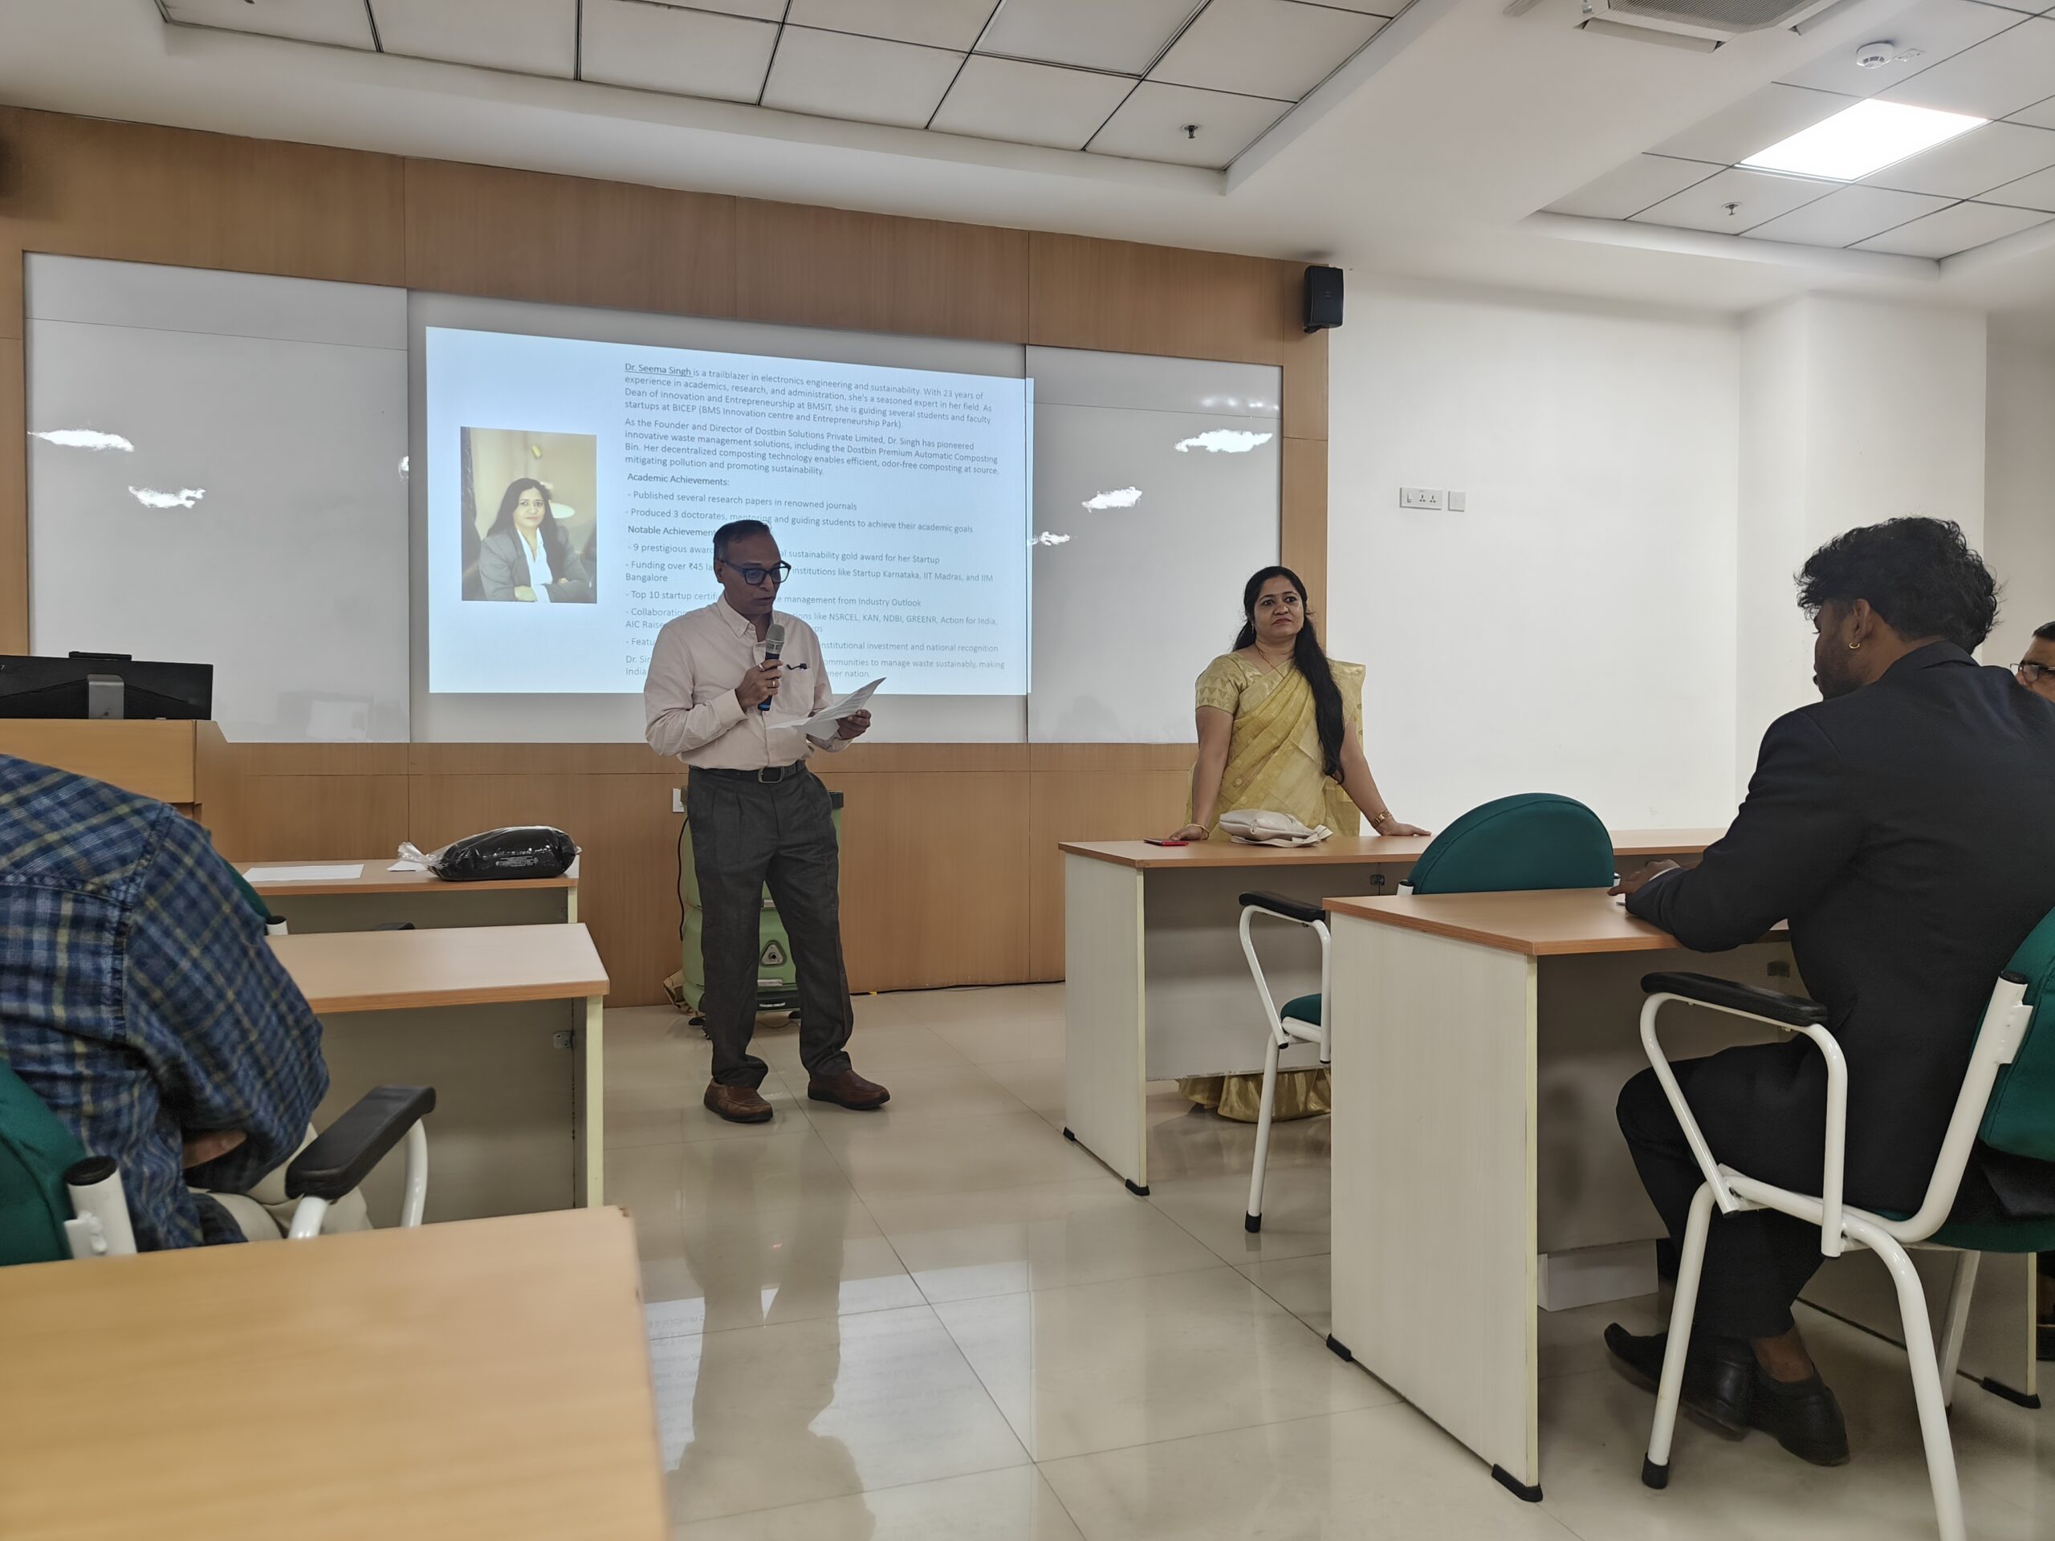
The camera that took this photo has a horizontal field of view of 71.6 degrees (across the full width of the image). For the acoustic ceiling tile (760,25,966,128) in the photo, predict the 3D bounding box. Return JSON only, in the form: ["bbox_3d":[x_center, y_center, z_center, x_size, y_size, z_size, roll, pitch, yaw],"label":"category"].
[{"bbox_3d":[-0.554,-2.314,4.762,0.600,0.020,0.582,0,1,-18],"label":"acoustic ceiling tile"}]

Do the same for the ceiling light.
[{"bbox_3d":[3.112,-2.360,5.327,0.600,0.050,0.600,0,1,-18],"label":"ceiling light"}]

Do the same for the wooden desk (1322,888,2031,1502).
[{"bbox_3d":[1.012,0.585,2.267,0.905,0.744,0.555,0,1,-18],"label":"wooden desk"}]

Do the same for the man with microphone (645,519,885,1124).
[{"bbox_3d":[-0.714,0.127,3.830,0.520,1.610,0.450,-1,1,-41],"label":"man with microphone"}]

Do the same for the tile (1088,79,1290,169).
[{"bbox_3d":[0.582,-2.324,5.132,0.590,0.020,0.582,0,1,-18],"label":"tile"}]

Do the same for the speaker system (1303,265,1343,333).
[{"bbox_3d":[1.291,-2.056,6.209,0.170,0.280,0.170,0,1,-14],"label":"speaker system"}]

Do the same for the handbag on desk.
[{"bbox_3d":[0.641,0.148,3.704,0.290,0.095,0.190,0,1,-18],"label":"handbag on desk"}]

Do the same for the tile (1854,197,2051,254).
[{"bbox_3d":[4.051,-2.351,6.237,0.585,0.020,0.582,0,1,-18],"label":"tile"}]

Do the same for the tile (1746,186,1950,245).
[{"bbox_3d":[3.488,-2.346,6.054,0.600,0.020,0.582,0,1,-18],"label":"tile"}]

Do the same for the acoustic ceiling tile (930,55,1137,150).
[{"bbox_3d":[0.016,-2.319,4.948,0.600,0.020,0.582,0,1,-18],"label":"acoustic ceiling tile"}]

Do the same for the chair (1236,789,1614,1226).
[{"bbox_3d":[0.801,0.499,2.771,0.600,0.900,0.560,0,1,-18],"label":"chair"}]

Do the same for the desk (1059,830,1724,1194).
[{"bbox_3d":[1.321,0.559,3.809,2.450,0.745,0.610,0,1,-18],"label":"desk"}]

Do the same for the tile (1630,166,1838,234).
[{"bbox_3d":[2.917,-2.342,5.868,0.600,0.020,0.582,0,1,-18],"label":"tile"}]

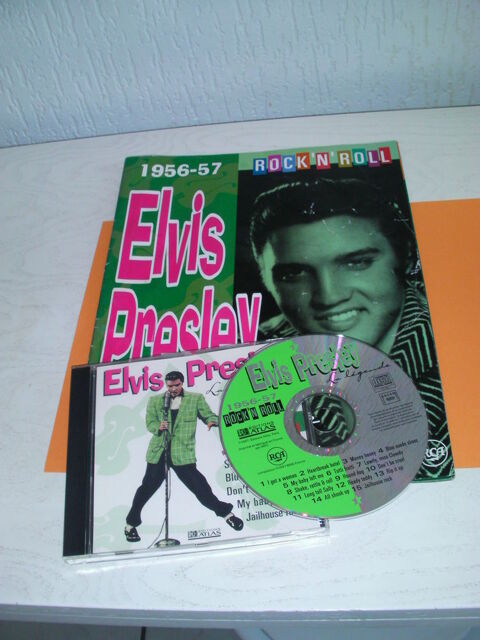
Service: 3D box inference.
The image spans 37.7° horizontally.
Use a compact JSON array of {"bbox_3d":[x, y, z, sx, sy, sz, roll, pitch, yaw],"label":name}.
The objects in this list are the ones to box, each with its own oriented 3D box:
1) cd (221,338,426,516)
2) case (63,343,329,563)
[{"bbox_3d":[0.049,0.057,0.408,0.120,0.002,0.120,-2,53,2],"label":"cd"},{"bbox_3d":[-0.029,0.073,0.413,0.142,0.010,0.124,-7,53,0],"label":"case"}]

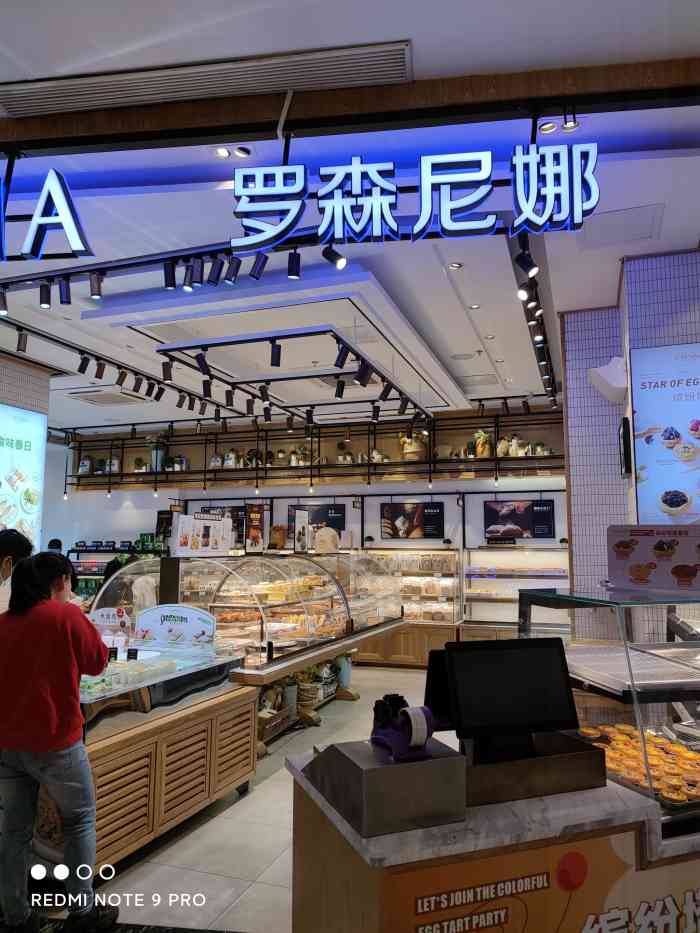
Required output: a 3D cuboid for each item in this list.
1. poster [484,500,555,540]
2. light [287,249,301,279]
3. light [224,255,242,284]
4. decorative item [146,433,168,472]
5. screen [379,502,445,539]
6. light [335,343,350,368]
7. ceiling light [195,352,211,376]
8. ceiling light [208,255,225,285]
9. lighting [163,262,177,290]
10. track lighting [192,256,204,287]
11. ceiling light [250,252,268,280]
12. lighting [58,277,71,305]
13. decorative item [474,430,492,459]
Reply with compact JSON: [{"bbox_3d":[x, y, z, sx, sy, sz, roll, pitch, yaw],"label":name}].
[{"bbox_3d":[2.279,0.717,9.072,0.915,0.505,0.030,-2,-8,19],"label":"poster"},{"bbox_3d":[-0.375,-1.357,4.536,0.076,0.185,0.076,-1,-7,19],"label":"light"},{"bbox_3d":[-0.805,-1.354,4.656,0.075,0.180,0.075,20,-2,15],"label":"light"},{"bbox_3d":[-3.161,-0.205,11.068,0.290,0.570,0.270,-2,-8,19],"label":"decorative item"},{"bbox_3d":[0.885,0.772,9.559,0.911,0.501,0.030,-2,-8,19],"label":"screen"},{"bbox_3d":[-0.053,-0.878,5.428,0.075,0.175,0.075,23,1,21],"label":"light"},{"bbox_3d":[-1.099,-0.761,5.029,0.068,0.150,0.068,-22,2,16],"label":"ceiling light"},{"bbox_3d":[-0.815,-1.188,4.097,0.068,0.150,0.068,15,9,21],"label":"ceiling light"},{"bbox_3d":[-1.125,-1.192,4.207,0.068,0.150,0.068,-2,-8,19],"label":"lighting"},{"bbox_3d":[-0.929,-1.201,4.139,0.068,0.150,0.068,1,-1,20],"label":"track lighting"},{"bbox_3d":[-0.620,-1.361,4.602,0.075,0.170,0.075,27,5,26],"label":"ceiling light"},{"bbox_3d":[-2.126,-1.311,5.032,0.075,0.180,0.075,-6,-1,19],"label":"lighting"},{"bbox_3d":[1.837,-0.311,9.307,0.210,0.360,0.200,-2,-8,19],"label":"decorative item"}]

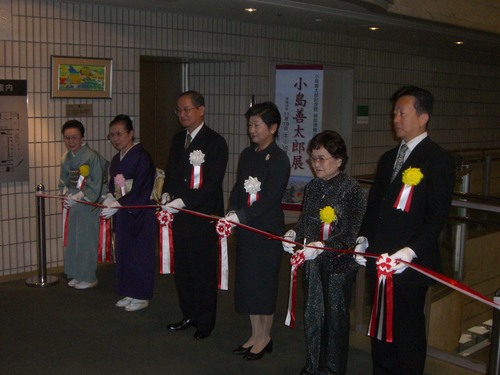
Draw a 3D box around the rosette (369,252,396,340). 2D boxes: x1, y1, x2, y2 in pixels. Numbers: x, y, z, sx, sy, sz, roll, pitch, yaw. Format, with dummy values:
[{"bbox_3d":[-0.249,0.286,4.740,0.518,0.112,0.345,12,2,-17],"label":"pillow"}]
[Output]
[{"bbox_3d":[0.620,0.520,3.180,0.130,0.410,0.060,4,8,28],"label":"rosette"}]

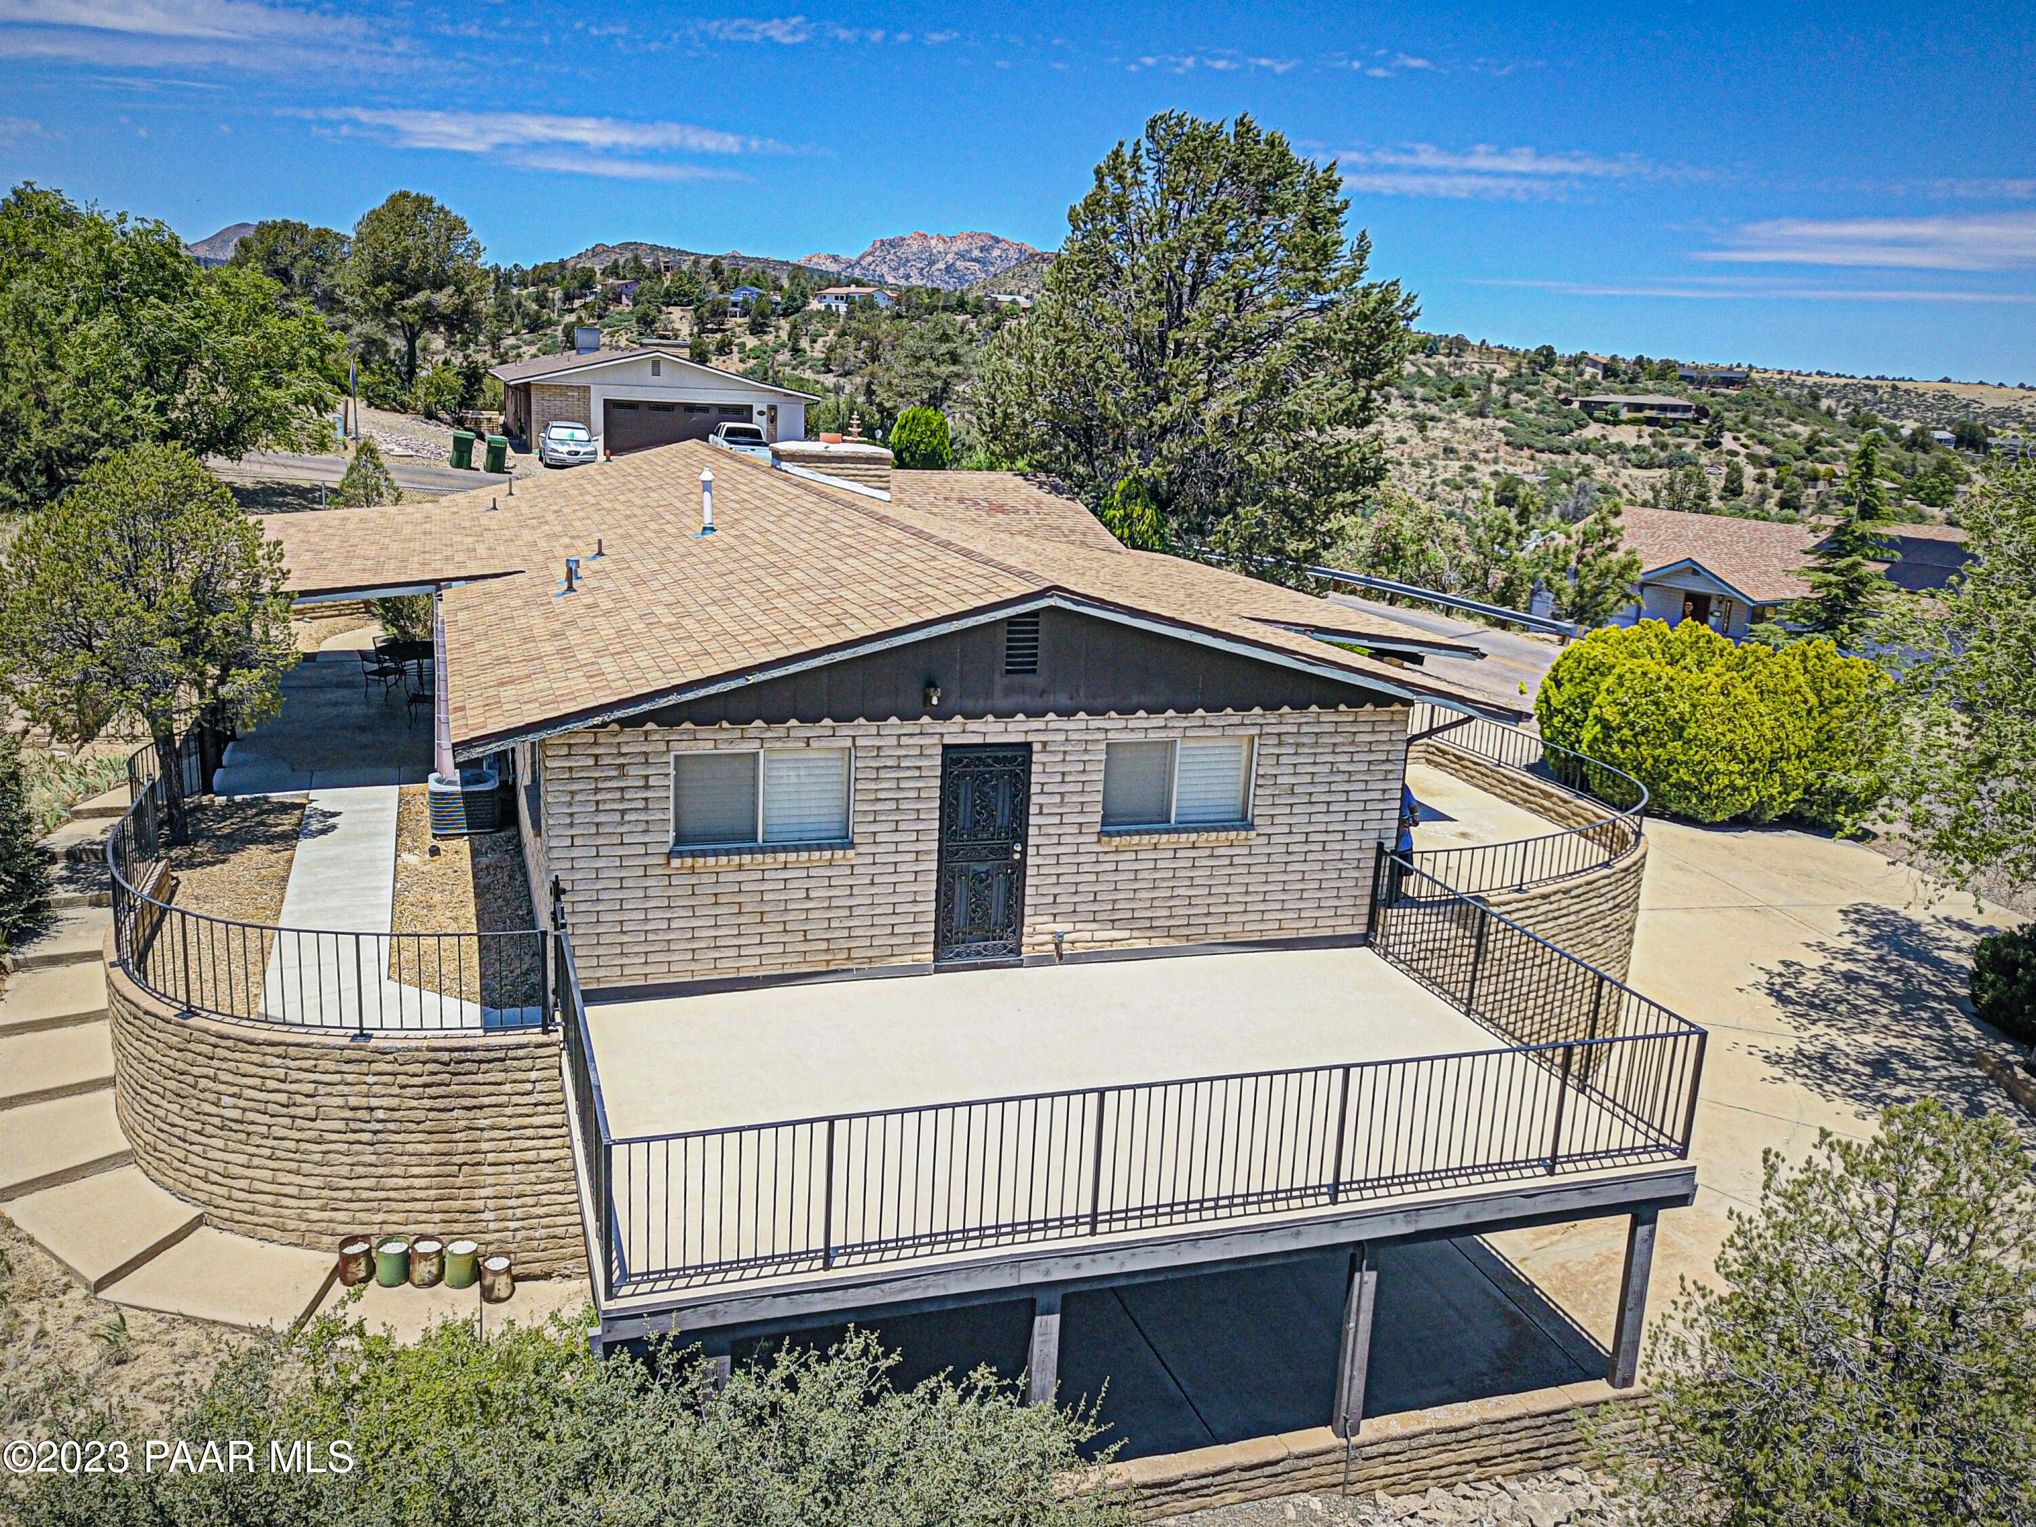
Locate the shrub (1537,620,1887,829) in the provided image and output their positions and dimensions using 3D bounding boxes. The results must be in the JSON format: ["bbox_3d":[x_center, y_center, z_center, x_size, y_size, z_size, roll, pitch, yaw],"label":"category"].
[{"bbox_3d":[12.819,-0.775,28.195,6.100,3.350,3.100,3,14,-2],"label":"shrub"}]

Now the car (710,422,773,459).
[{"bbox_3d":[-9.480,-10.566,51.650,1.820,1.700,5.100,-3,15,-20],"label":"car"}]

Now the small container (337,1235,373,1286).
[{"bbox_3d":[-5.221,3.931,12.080,0.241,0.299,0.241,-2,15,-19],"label":"small container"}]

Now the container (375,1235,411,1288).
[{"bbox_3d":[-5.030,4.020,12.330,0.237,0.327,0.237,-2,15,-18],"label":"container"}]

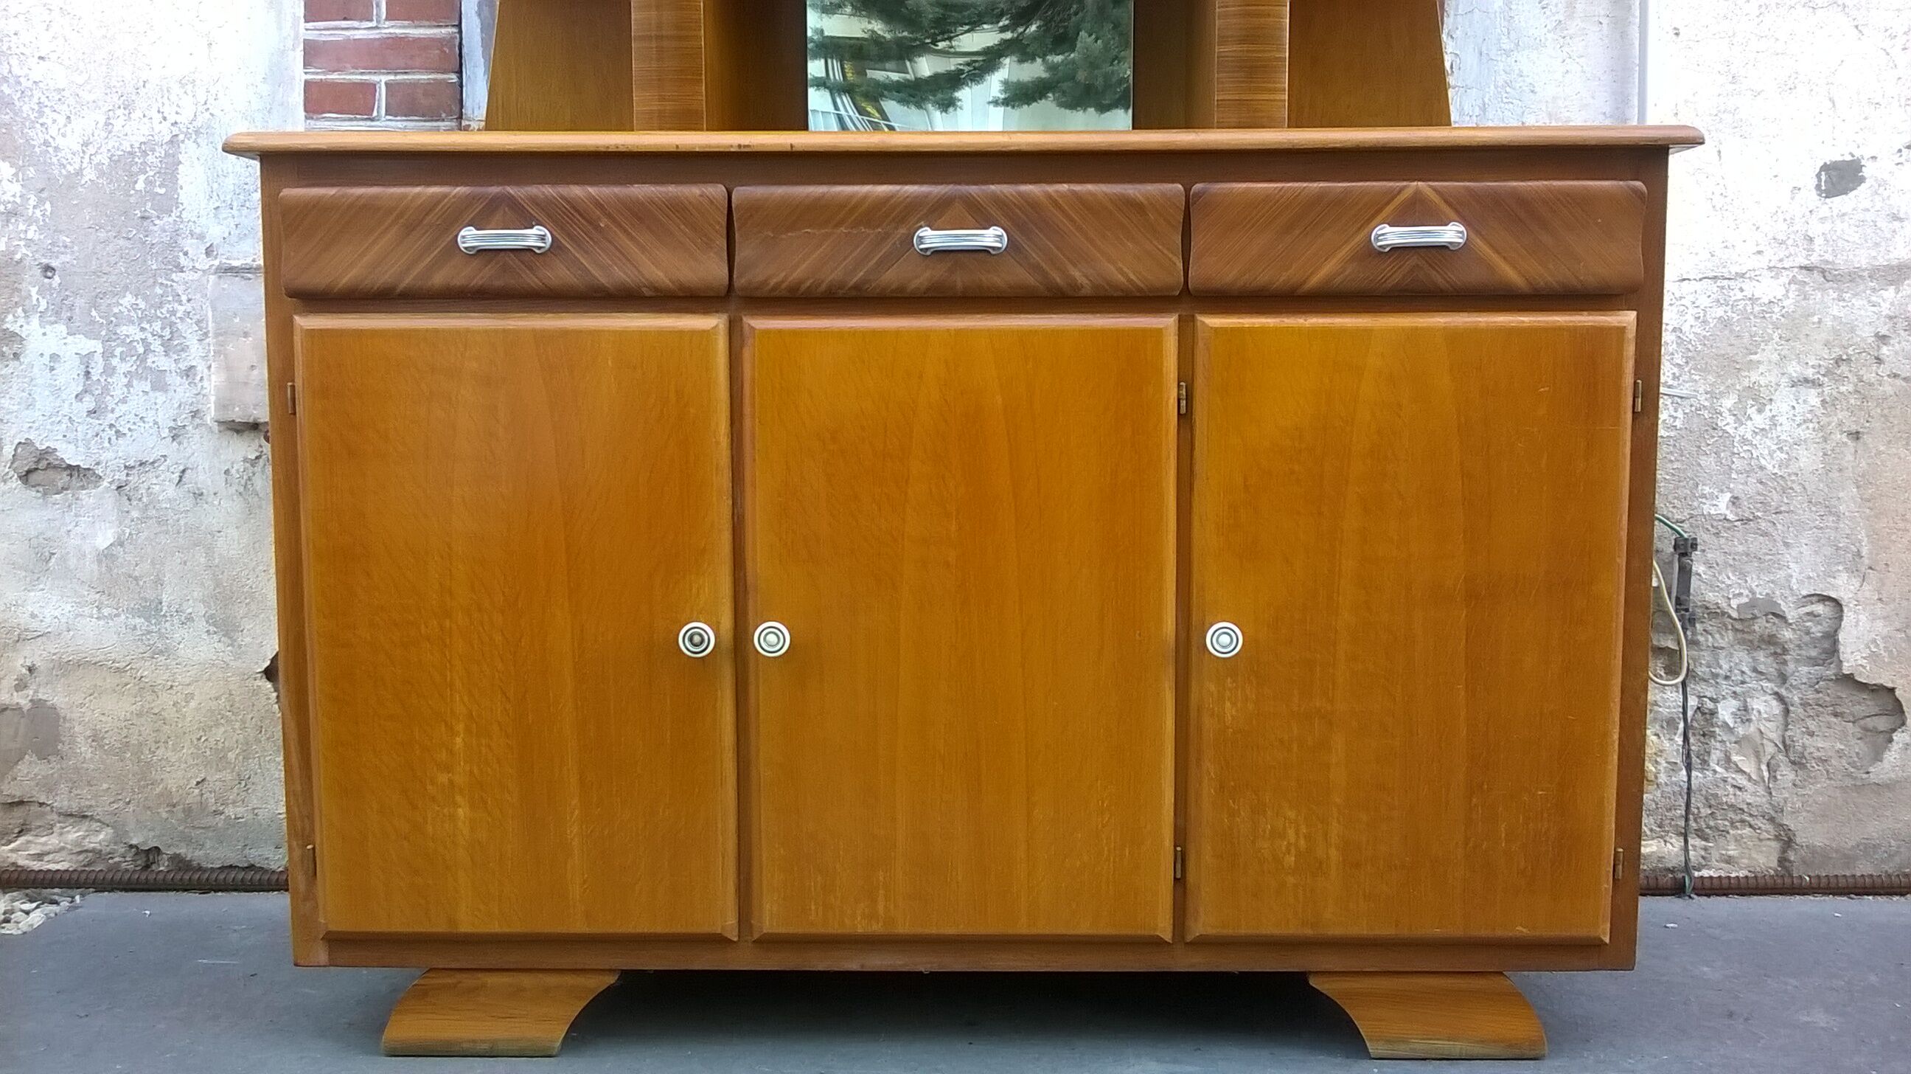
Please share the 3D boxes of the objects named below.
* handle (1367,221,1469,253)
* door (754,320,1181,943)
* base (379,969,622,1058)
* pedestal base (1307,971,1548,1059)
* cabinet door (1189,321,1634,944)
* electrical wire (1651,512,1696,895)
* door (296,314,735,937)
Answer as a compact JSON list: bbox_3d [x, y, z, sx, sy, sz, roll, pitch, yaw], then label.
[{"bbox_3d":[0.488,-0.315,1.752,0.102,0.030,0.024,0,6,1],"label":"handle"},{"bbox_3d":[0.007,0.106,1.824,0.466,0.690,0.024,0,6,1],"label":"door"},{"bbox_3d":[-0.513,0.529,1.920,0.273,0.099,0.090,0,6,1],"label":"base"},{"bbox_3d":[0.530,0.529,1.903,0.267,0.099,0.090,0,6,1],"label":"pedestal base"},{"bbox_3d":[0.490,0.106,1.816,0.467,0.690,0.024,0,6,1],"label":"cabinet door"},{"bbox_3d":[1.030,0.244,2.404,0.070,0.562,0.040,0,6,1],"label":"electrical wire"},{"bbox_3d":[-0.475,0.107,1.832,0.468,0.690,0.024,0,6,1],"label":"door"}]

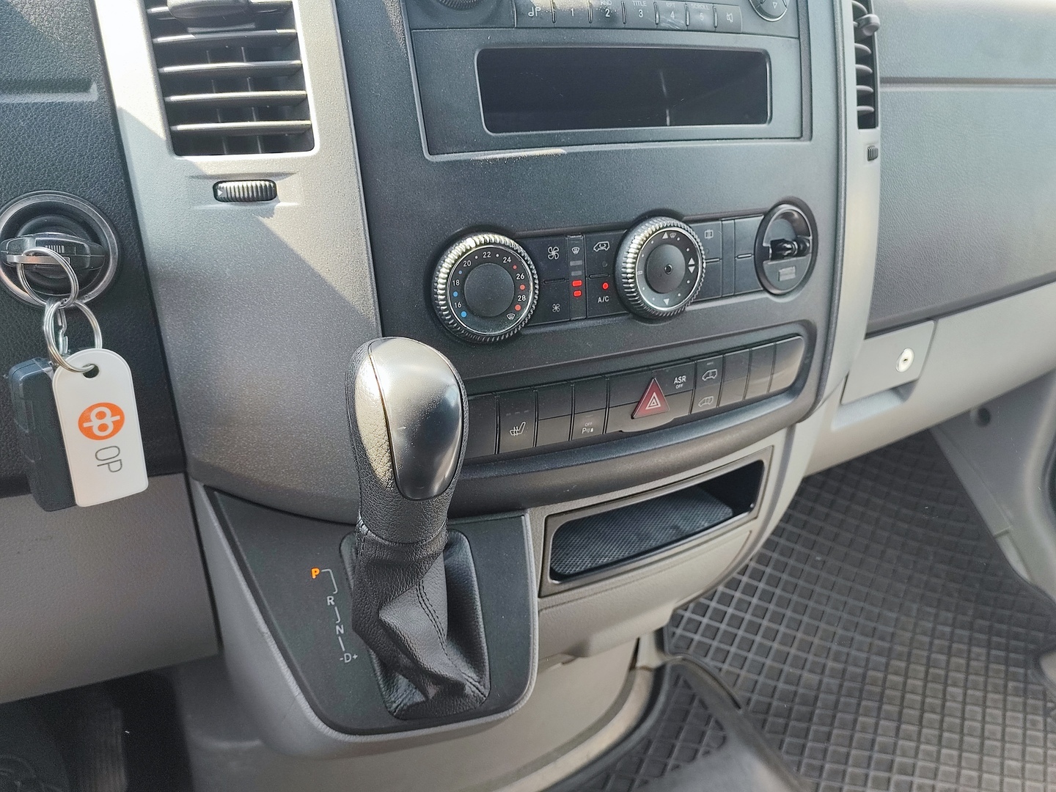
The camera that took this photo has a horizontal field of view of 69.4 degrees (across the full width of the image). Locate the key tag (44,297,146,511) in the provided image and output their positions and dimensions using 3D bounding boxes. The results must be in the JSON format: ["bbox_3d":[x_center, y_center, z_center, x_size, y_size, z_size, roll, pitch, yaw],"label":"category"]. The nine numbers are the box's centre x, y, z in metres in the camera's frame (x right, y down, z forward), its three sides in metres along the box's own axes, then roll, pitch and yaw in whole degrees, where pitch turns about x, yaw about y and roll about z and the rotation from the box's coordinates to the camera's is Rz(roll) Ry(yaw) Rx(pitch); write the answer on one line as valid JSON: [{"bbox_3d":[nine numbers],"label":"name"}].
[{"bbox_3d":[-0.169,0.003,0.298,0.027,0.085,0.021,-16,35,-38],"label":"key tag"}]

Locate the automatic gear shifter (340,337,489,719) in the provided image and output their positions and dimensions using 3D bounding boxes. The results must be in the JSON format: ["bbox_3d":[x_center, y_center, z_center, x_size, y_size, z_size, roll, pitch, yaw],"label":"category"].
[{"bbox_3d":[-0.049,0.056,0.325,0.058,0.165,0.063,-5,31,-17],"label":"automatic gear shifter"}]

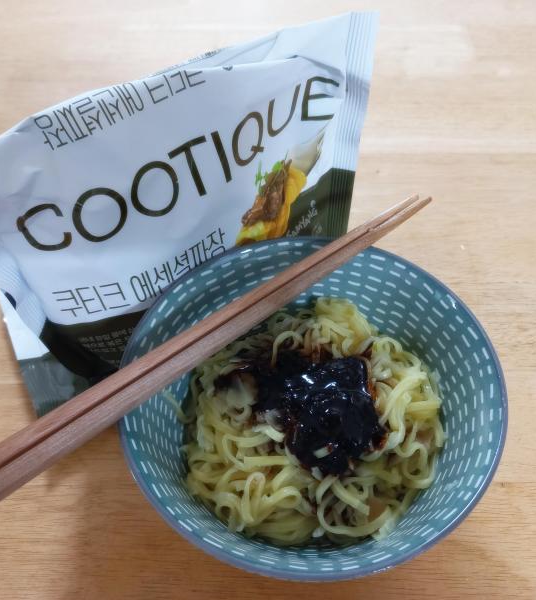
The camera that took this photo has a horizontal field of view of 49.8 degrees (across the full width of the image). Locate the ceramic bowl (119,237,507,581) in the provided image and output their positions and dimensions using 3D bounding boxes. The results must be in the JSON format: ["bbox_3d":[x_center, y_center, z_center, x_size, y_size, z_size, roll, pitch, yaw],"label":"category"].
[{"bbox_3d":[0.018,0.051,0.261,0.155,0.070,0.155,-2,52,3],"label":"ceramic bowl"}]

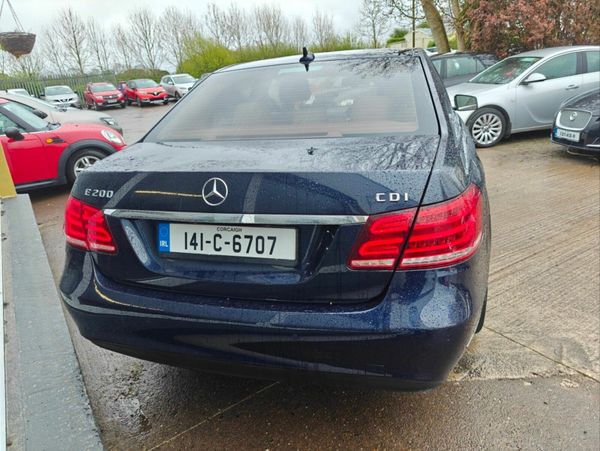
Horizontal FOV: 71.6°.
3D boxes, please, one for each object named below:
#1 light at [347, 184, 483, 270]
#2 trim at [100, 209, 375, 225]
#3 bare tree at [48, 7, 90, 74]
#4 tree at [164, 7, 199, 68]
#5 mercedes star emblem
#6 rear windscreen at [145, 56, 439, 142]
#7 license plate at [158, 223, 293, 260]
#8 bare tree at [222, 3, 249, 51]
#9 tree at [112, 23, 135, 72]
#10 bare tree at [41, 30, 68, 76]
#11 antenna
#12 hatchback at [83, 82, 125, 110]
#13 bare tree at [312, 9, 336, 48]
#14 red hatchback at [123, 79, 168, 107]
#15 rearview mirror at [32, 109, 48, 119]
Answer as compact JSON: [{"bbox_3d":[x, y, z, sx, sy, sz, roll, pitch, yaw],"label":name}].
[{"bbox_3d":[0.377,-0.002,1.333,0.410,0.225,0.290,3,21,16],"label":"light"},{"bbox_3d":[-0.261,-0.023,1.419,0.990,0.037,0.050,2,18,16],"label":"trim"},{"bbox_3d":[-19.976,-15.299,37.653,2.985,7.912,2.985,-3,20,0],"label":"bare tree"},{"bbox_3d":[-11.580,-17.062,41.311,3.300,8.400,3.300,-8,20,-12],"label":"tree"},{"bbox_3d":[-0.275,-0.108,1.352,0.093,0.093,0.014,3,9,16],"label":"mercedes star emblem"},{"bbox_3d":[-0.033,-0.661,2.131,1.400,0.110,0.710,2,47,16],"label":"rear windscreen"},{"bbox_3d":[-0.260,0.054,1.432,0.520,0.112,0.012,2,7,16],"label":"license plate"},{"bbox_3d":[-6.393,-18.547,43.549,2.406,8.528,2.406,-3,20,0],"label":"bare tree"},{"bbox_3d":[-17.153,-16.415,41.833,2.010,6.858,2.010,-3,20,0],"label":"tree"},{"bbox_3d":[-23.559,-15.545,40.883,2.160,6.565,2.160,-3,20,0],"label":"bare tree"},{"bbox_3d":[0.045,-0.956,2.386,0.075,0.075,0.150,2,20,16],"label":"antenna"},{"bbox_3d":[-11.820,-7.858,25.300,1.740,1.540,4.070,-17,23,-33],"label":"hatchback"},{"bbox_3d":[2.714,-19.455,45.673,2.414,7.799,2.414,-3,20,0],"label":"bare tree"},{"bbox_3d":[-9.458,-8.211,25.700,1.780,1.566,4.120,-17,23,-32],"label":"red hatchback"},{"bbox_3d":[-4.737,-2.045,7.600,0.150,0.170,0.240,-6,20,-7],"label":"rearview mirror"}]

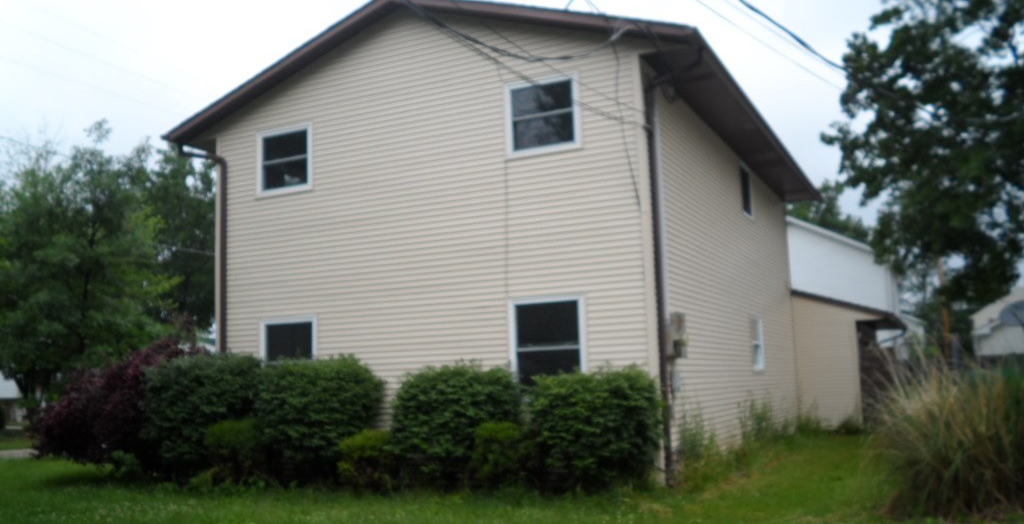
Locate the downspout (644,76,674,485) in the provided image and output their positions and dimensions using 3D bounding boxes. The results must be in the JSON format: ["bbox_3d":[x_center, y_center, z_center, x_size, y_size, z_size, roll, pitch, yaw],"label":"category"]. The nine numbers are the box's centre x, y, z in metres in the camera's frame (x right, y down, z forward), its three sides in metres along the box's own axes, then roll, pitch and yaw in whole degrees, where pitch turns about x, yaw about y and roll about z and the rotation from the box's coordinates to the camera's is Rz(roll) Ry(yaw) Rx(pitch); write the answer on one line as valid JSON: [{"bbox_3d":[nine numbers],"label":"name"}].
[{"bbox_3d":[1.736,0.151,10.450,0.065,4.820,0.085,-6,-9,25],"label":"downspout"}]

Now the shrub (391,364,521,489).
[{"bbox_3d":[-0.737,2.152,11.731,1.675,1.584,1.554,-1,-7,0],"label":"shrub"}]

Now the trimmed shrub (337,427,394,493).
[{"bbox_3d":[-1.817,2.494,11.110,0.700,0.799,0.665,-1,-7,0],"label":"trimmed shrub"}]

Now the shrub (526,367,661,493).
[{"bbox_3d":[1.024,2.042,10.914,1.603,1.504,1.487,-1,-7,0],"label":"shrub"}]

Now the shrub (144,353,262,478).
[{"bbox_3d":[-4.743,2.341,13.615,1.719,1.894,1.548,-5,-8,26],"label":"shrub"}]

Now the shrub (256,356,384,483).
[{"bbox_3d":[-2.736,2.235,12.672,1.743,1.761,1.618,-1,-7,0],"label":"shrub"}]

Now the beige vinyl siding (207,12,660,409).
[{"bbox_3d":[-1.622,-0.428,13.549,7.761,7.012,0.150,-5,-8,26],"label":"beige vinyl siding"}]

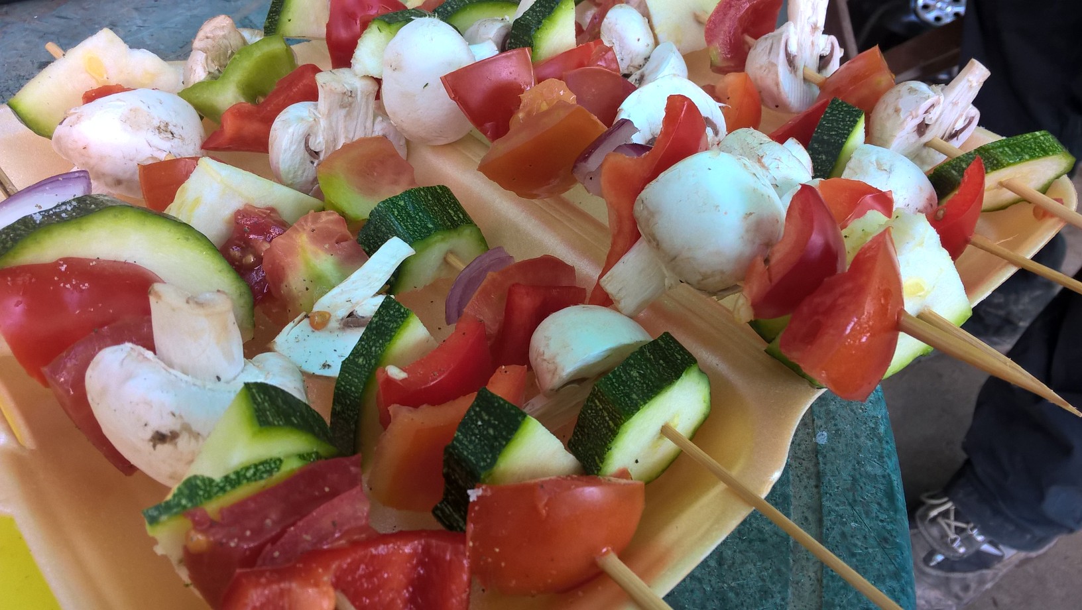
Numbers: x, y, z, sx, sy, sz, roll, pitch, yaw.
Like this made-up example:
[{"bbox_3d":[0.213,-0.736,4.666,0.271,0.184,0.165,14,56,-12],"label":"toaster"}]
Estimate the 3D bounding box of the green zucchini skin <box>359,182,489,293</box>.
[{"bbox_3d":[-0.035,-0.019,0.265,0.036,0.026,0.017,-24,43,-30],"label":"green zucchini skin"}]

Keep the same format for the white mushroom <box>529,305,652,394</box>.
[{"bbox_3d":[0.015,0.013,0.266,0.039,0.021,0.030,-36,30,-25],"label":"white mushroom"}]

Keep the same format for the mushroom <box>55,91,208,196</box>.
[{"bbox_3d":[-0.136,-0.052,0.293,0.050,0.036,0.046,-5,30,3],"label":"mushroom"}]

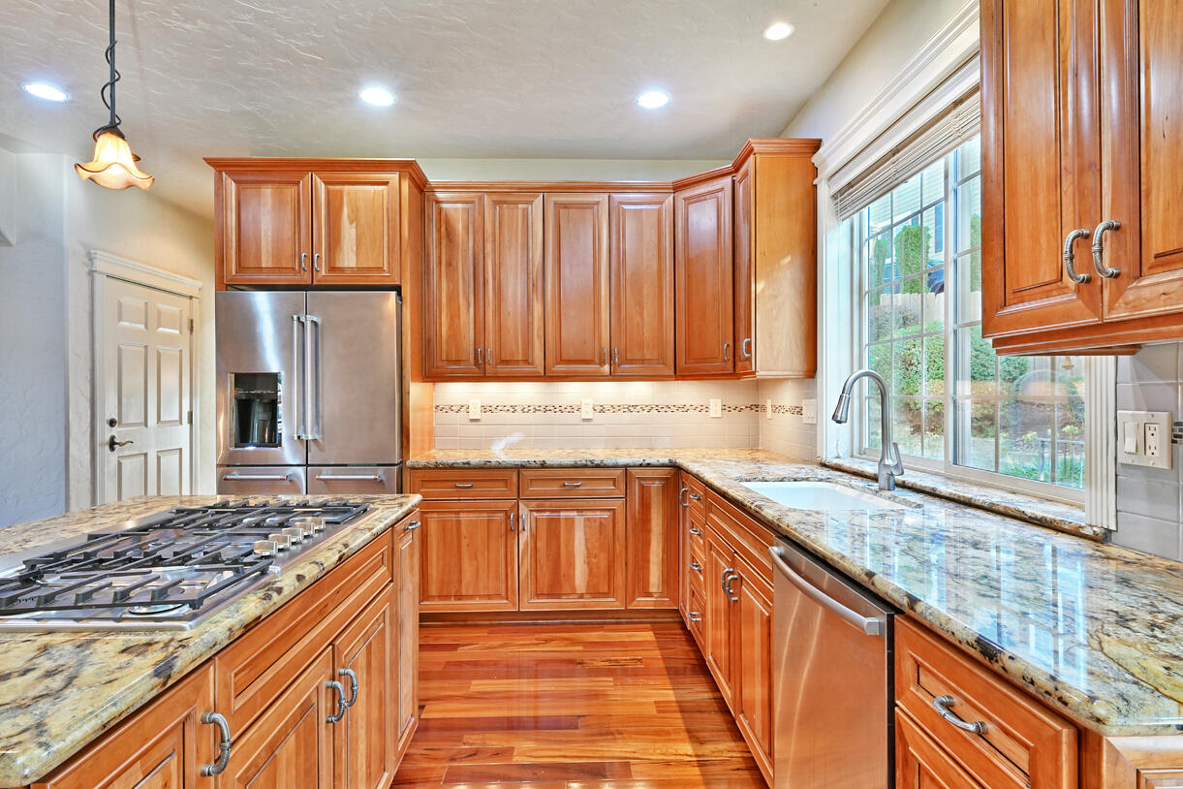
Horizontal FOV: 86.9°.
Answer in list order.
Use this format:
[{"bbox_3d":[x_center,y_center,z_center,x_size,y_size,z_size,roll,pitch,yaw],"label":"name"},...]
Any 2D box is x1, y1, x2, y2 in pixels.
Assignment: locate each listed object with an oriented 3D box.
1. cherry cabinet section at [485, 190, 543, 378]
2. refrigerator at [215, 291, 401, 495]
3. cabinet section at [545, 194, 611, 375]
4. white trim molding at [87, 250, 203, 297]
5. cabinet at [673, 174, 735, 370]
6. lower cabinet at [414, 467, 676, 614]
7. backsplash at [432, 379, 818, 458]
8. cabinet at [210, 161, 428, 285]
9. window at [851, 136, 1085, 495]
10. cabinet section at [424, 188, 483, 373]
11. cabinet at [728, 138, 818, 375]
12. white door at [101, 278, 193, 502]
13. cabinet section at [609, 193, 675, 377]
[{"bbox_3d":[-0.450,-0.635,3.773,0.343,1.054,0.330,0,0,-2],"label":"cherry cabinet section"},{"bbox_3d":[-1.459,0.373,3.510,0.900,1.790,0.790,0,0,-2],"label":"refrigerator"},{"bbox_3d":[-0.088,-0.637,3.785,0.382,1.054,0.330,0,0,-2],"label":"cabinet section"},{"bbox_3d":[-3.118,-0.838,4.471,0.055,0.140,1.170,0,0,-2],"label":"white trim molding"},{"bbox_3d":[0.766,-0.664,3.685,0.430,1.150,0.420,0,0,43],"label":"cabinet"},{"bbox_3d":[-0.256,0.785,3.645,1.440,0.790,0.615,0,0,-2],"label":"lower cabinet"},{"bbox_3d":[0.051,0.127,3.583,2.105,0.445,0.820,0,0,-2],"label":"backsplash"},{"bbox_3d":[-1.497,-0.895,3.601,1.080,0.660,0.670,0,0,-2],"label":"cabinet"},{"bbox_3d":[1.245,-0.322,2.205,0.110,1.220,1.450,0,0,-2],"label":"window"},{"bbox_3d":[-0.793,-0.634,3.762,0.344,1.054,0.330,0,0,-2],"label":"cabinet section"},{"bbox_3d":[0.932,-0.645,3.217,0.360,1.110,0.390,0,0,-2],"label":"cabinet"},{"bbox_3d":[-3.153,0.256,4.468,0.045,2.038,0.910,0,0,-2],"label":"white door"},{"bbox_3d":[0.292,-0.638,3.797,0.377,1.054,0.330,0,0,-2],"label":"cabinet section"}]

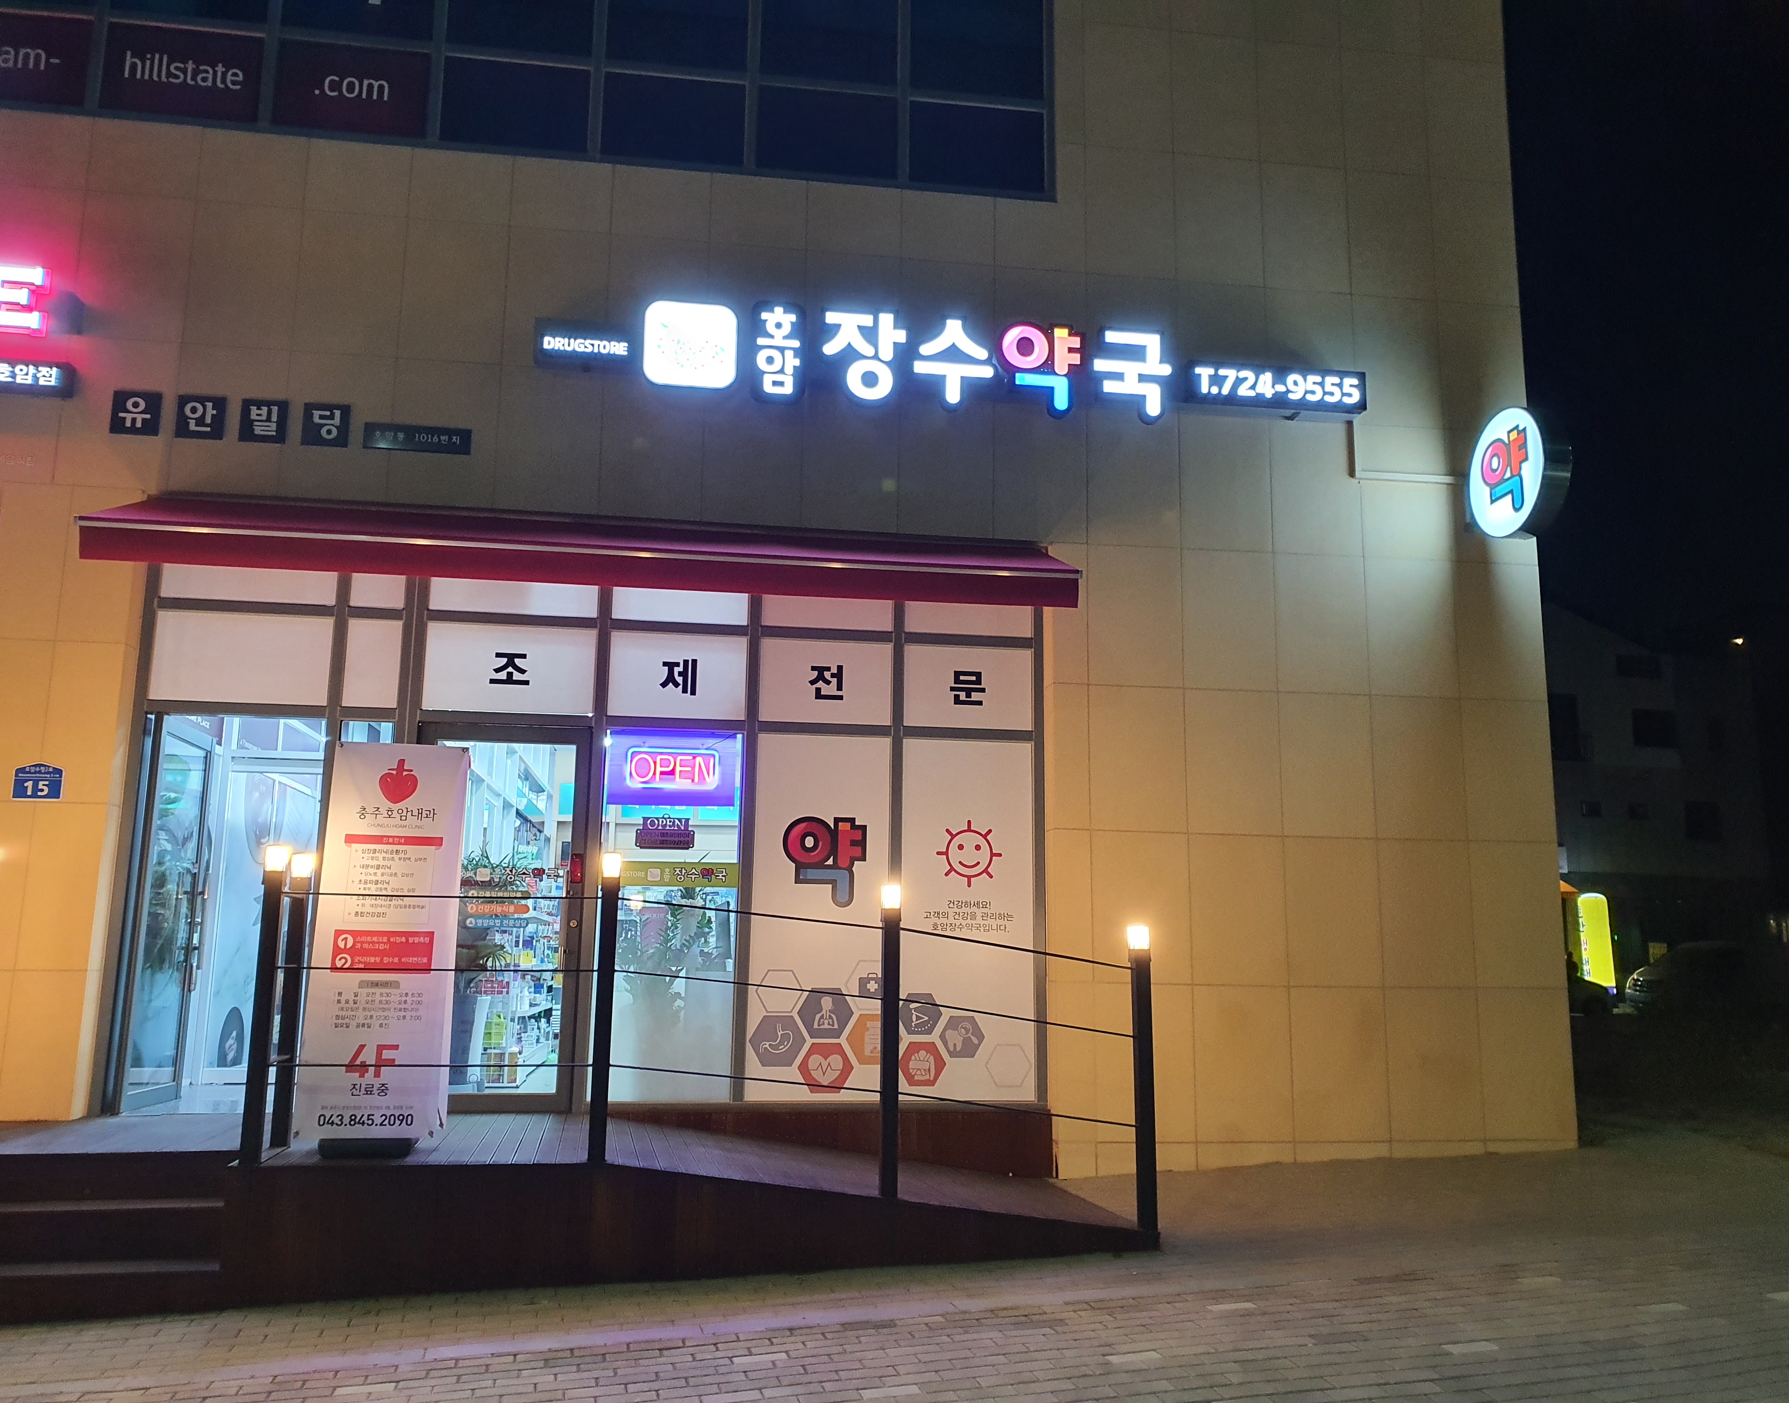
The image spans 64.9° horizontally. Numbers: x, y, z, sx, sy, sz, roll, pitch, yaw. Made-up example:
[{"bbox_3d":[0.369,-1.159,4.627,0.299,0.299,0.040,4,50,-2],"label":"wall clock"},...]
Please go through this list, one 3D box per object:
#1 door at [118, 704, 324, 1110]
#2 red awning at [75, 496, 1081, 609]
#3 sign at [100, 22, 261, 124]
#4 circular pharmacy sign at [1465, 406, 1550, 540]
[{"bbox_3d":[-3.703,1.150,7.761,0.950,2.150,0.100,2,-10,-8],"label":"door"},{"bbox_3d":[-1.614,-0.844,7.951,5.320,0.600,0.800,2,-10,-8],"label":"red awning"},{"bbox_3d":[-4.233,-3.748,8.374,0.900,0.580,0.040,2,-10,-8],"label":"sign"},{"bbox_3d":[3.846,-1.397,8.648,0.180,0.800,0.800,2,-10,-8],"label":"circular pharmacy sign"}]

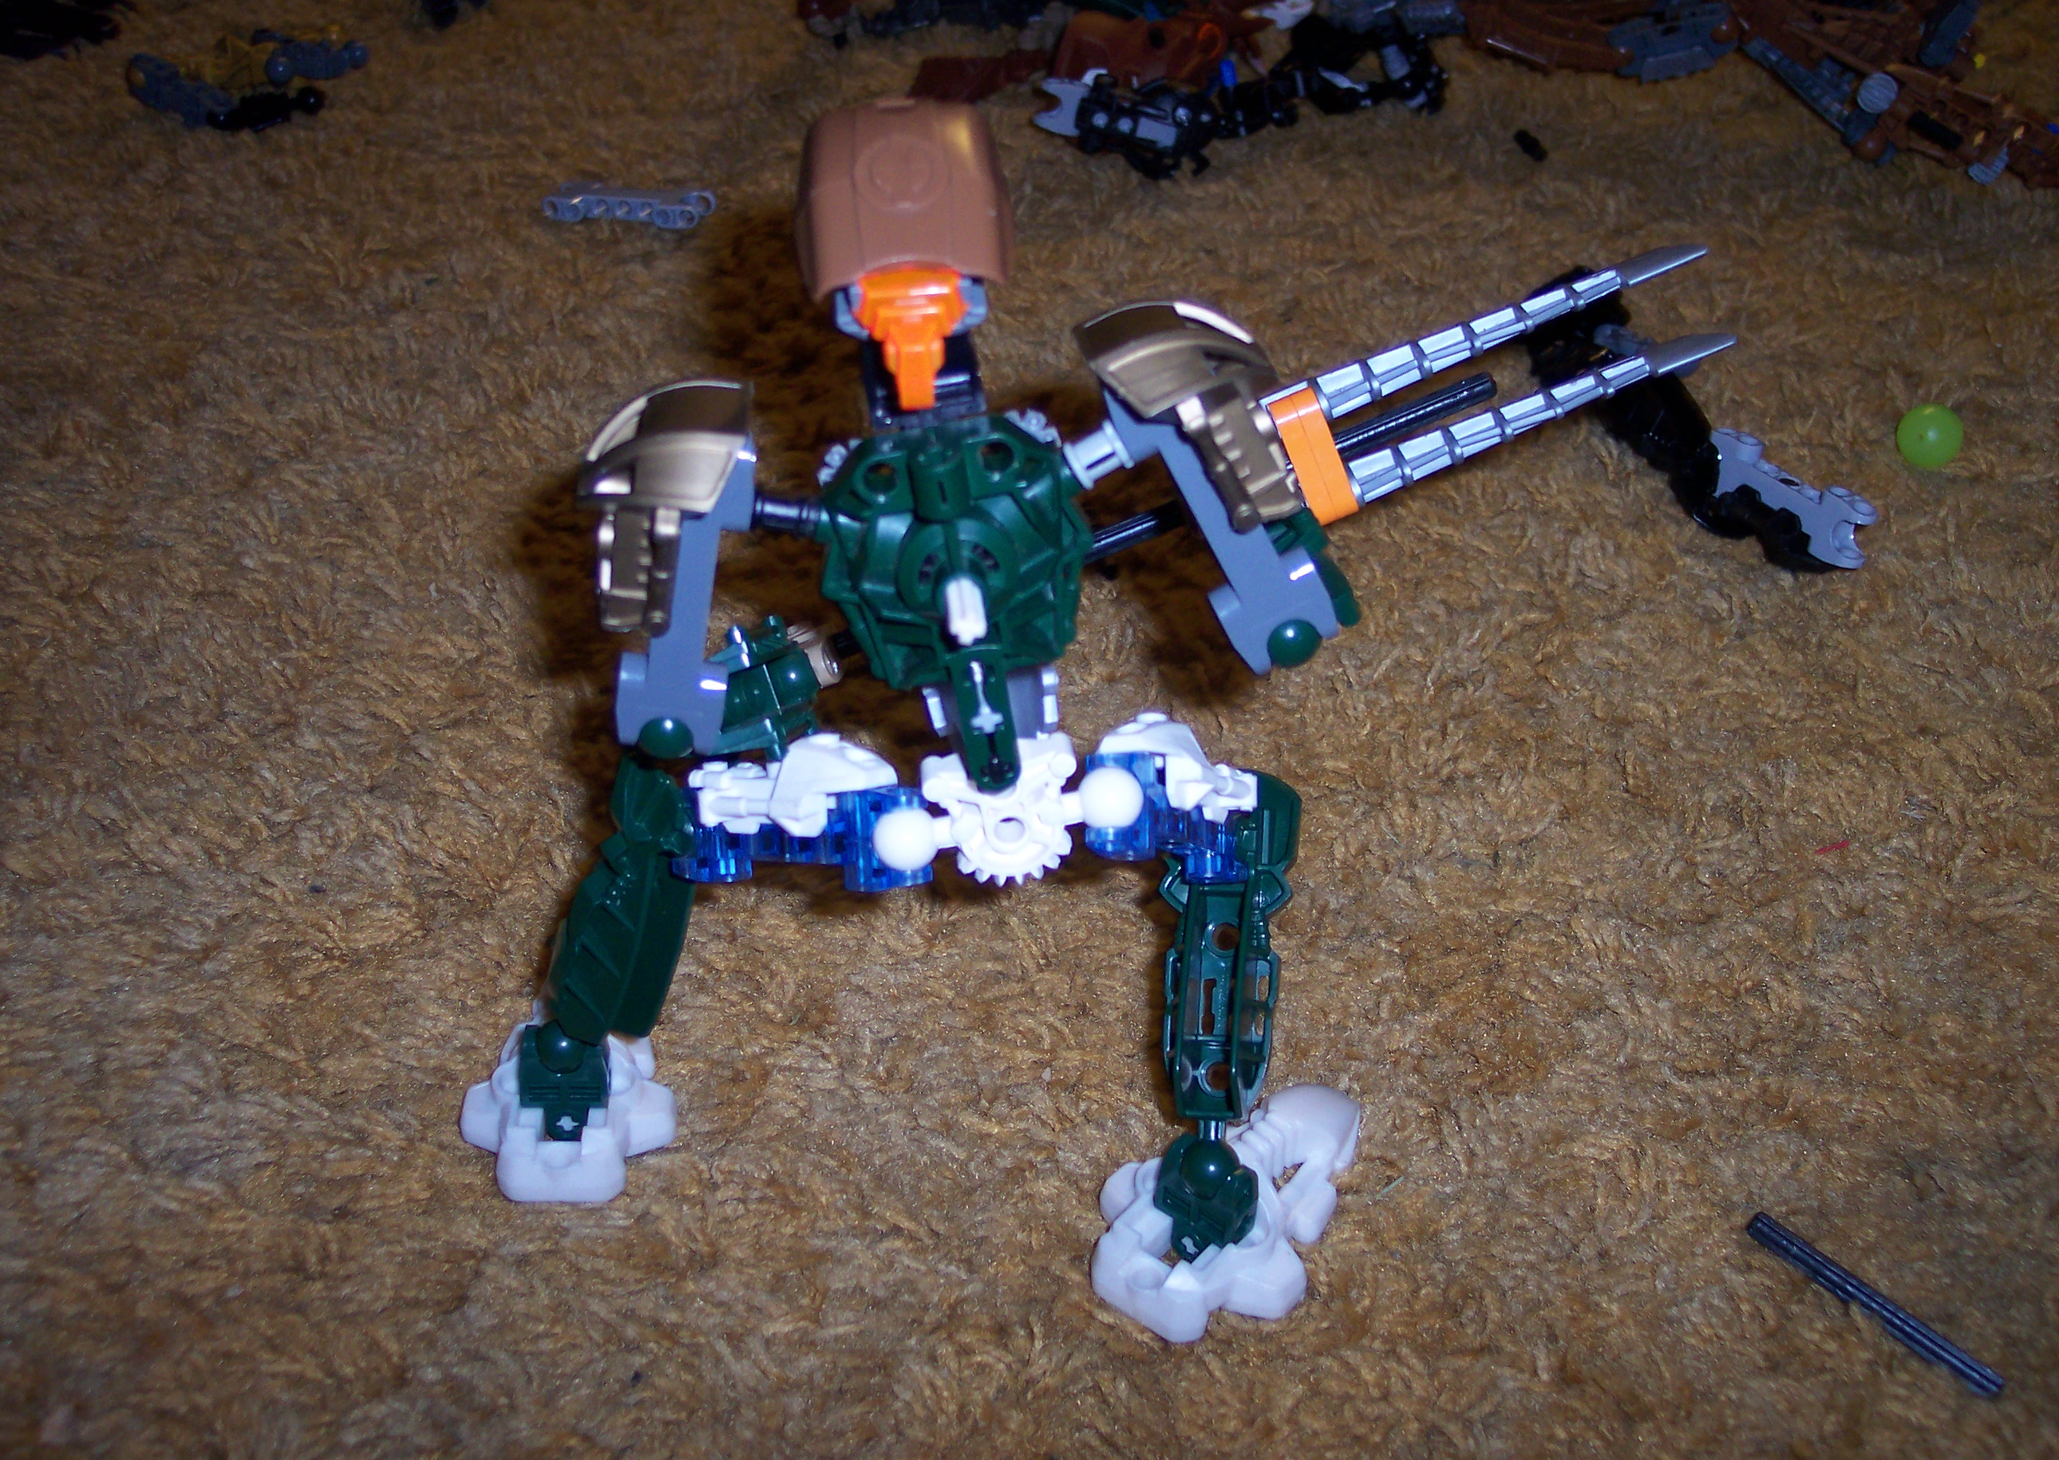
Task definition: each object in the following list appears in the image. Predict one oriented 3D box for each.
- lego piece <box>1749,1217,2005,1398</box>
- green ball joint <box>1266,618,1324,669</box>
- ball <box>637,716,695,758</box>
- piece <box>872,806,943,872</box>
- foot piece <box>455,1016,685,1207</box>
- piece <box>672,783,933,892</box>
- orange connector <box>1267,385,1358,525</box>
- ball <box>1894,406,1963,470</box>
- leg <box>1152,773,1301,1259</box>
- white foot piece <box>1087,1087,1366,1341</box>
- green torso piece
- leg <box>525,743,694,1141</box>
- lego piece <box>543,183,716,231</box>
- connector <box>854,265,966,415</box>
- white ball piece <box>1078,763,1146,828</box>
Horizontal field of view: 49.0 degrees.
[{"bbox_3d":[0.144,0.098,0.387,0.005,0.005,0.048,-29,46,-30],"label":"lego piece"},{"bbox_3d":[0.042,-0.014,0.357,0.010,0.010,0.010,0,38,0],"label":"green ball joint"},{"bbox_3d":[-0.055,0.000,0.345,0.010,0.010,0.010,-2,38,0],"label":"ball"},{"bbox_3d":[-0.020,0.018,0.365,0.010,0.010,0.010,-2,38,0],"label":"piece"},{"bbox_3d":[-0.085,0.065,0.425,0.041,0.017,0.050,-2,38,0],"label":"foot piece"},{"bbox_3d":[-0.038,0.018,0.373,0.043,0.014,0.014,1,37,17],"label":"piece"},{"bbox_3d":[0.049,-0.047,0.387,0.008,0.024,0.008,-24,10,-7],"label":"orange connector"},{"bbox_3d":[0.233,-0.076,0.584,0.017,0.017,0.017,0,38,0],"label":"ball"},{"bbox_3d":[0.034,0.050,0.391,0.023,0.082,0.022,9,6,22],"label":"leg"},{"bbox_3d":[0.035,0.080,0.398,0.040,0.020,0.057,21,43,24],"label":"white foot piece"},{"bbox_3d":[-0.012,-0.019,0.342,0.041,0.051,0.026,-7,35,5],"label":"green torso piece"},{"bbox_3d":[-0.074,0.037,0.395,0.021,0.074,0.021,15,20,0],"label":"leg"},{"bbox_3d":[-0.132,-0.174,0.748,0.056,0.008,0.017,7,39,11],"label":"lego piece"},{"bbox_3d":[-0.017,-0.056,0.324,0.016,0.020,0.013,-5,29,1],"label":"connector"},{"bbox_3d":[0.013,0.011,0.361,0.010,0.010,0.010,-2,38,0],"label":"white ball piece"}]

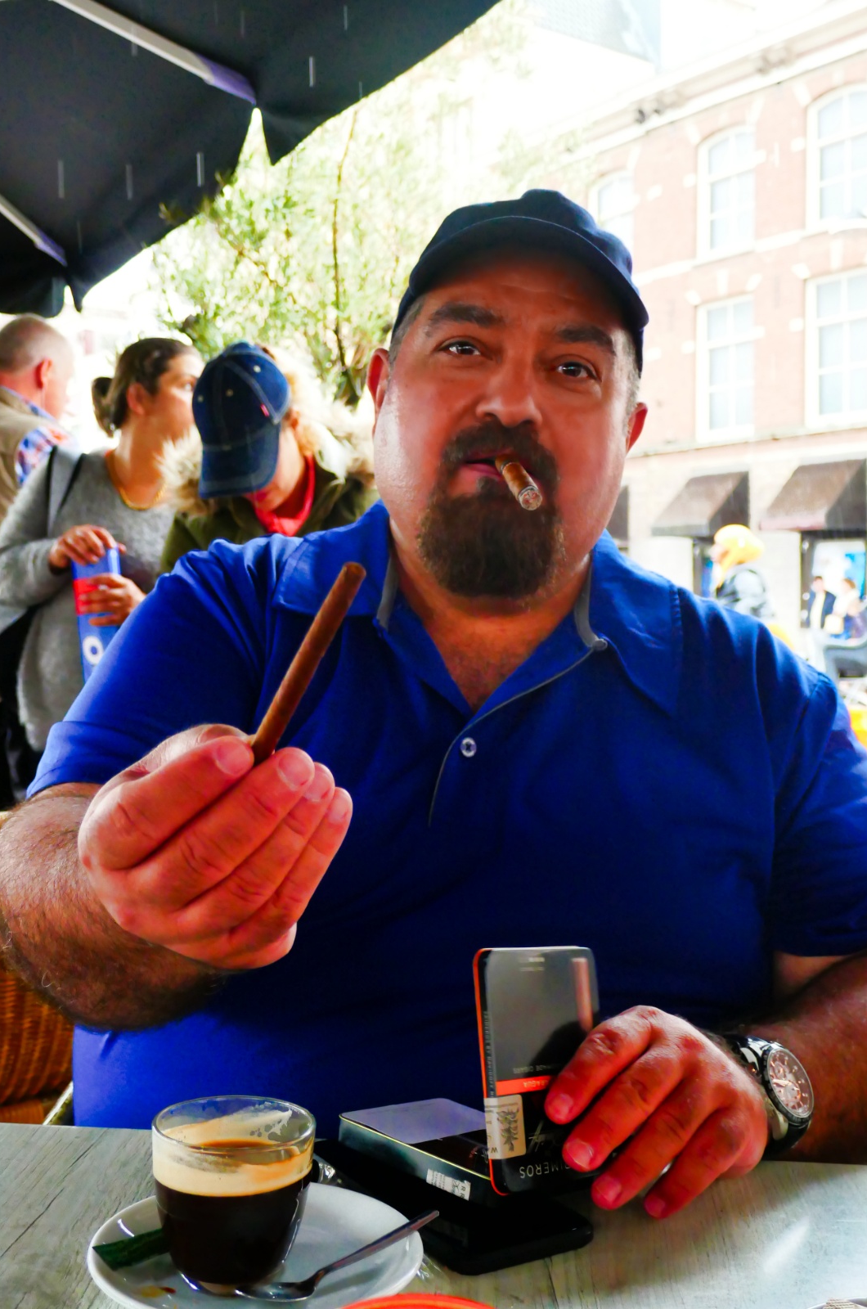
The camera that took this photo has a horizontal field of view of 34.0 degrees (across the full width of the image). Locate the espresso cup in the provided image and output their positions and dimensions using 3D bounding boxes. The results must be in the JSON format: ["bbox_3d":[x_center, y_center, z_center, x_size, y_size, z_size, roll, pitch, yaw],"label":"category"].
[{"bbox_3d":[-0.080,0.219,0.572,0.065,0.060,0.065,0,2,0],"label":"espresso cup"}]

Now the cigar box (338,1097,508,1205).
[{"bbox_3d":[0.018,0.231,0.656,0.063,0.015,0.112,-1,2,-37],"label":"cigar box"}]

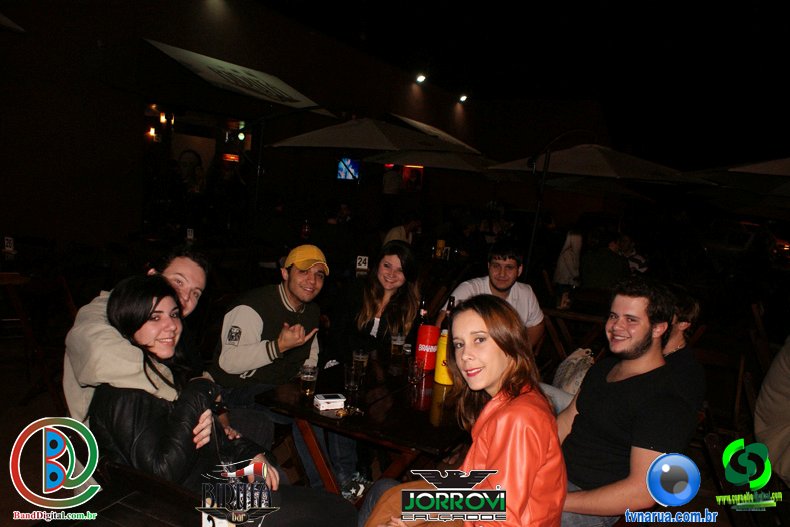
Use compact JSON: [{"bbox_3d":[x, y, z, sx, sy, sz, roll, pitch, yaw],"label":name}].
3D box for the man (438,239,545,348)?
[{"bbox_3d":[0.471,0.506,2.949,0.600,1.220,0.800,6,7,17],"label":"man"}]

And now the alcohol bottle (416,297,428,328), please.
[{"bbox_3d":[0.114,0.277,2.400,0.075,0.290,0.075,4,7,0],"label":"alcohol bottle"}]

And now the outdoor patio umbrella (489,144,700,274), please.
[{"bbox_3d":[3.245,-0.858,9.825,2.950,2.600,2.700,-1,8,-33],"label":"outdoor patio umbrella"}]

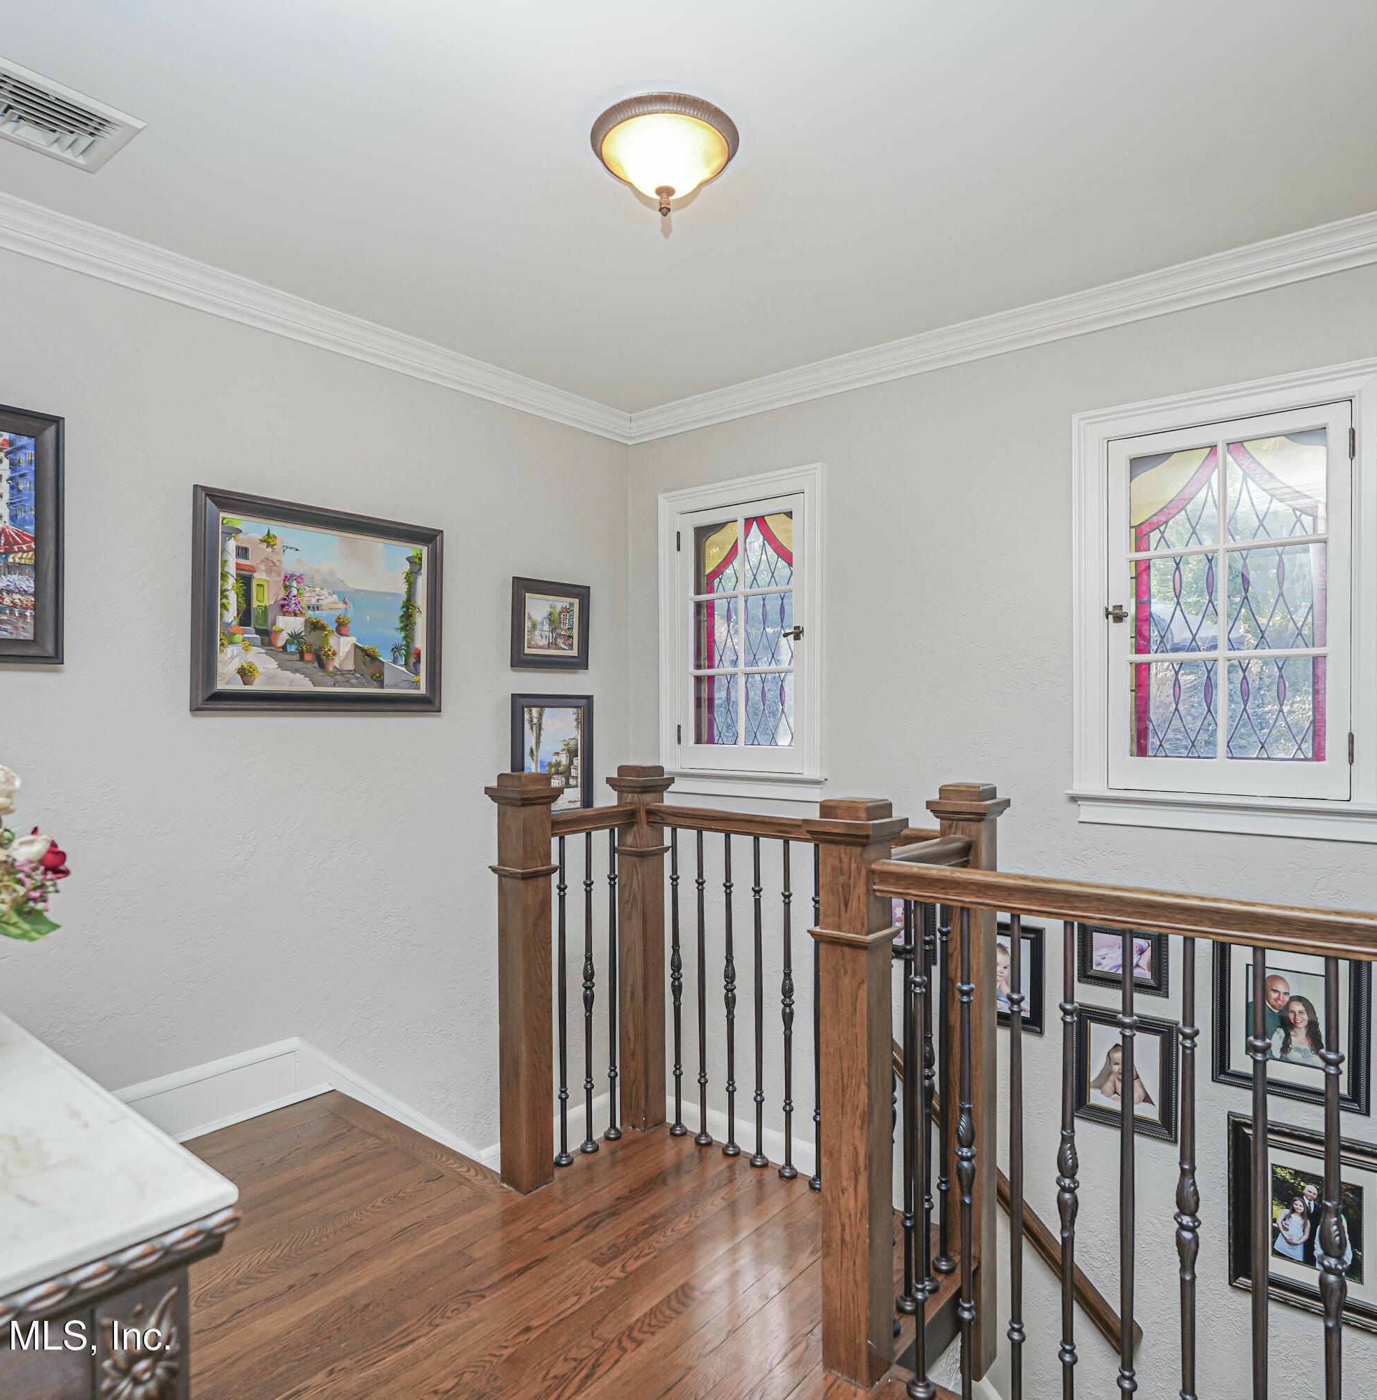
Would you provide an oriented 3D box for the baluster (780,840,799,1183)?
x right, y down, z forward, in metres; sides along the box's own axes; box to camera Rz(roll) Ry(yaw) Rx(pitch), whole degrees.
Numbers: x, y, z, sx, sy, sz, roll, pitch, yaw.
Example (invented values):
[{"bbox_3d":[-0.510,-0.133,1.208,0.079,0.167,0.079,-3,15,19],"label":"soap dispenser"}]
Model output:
[{"bbox_3d":[0.258,0.795,2.418,0.046,0.873,0.046,0,0,0],"label":"baluster"}]

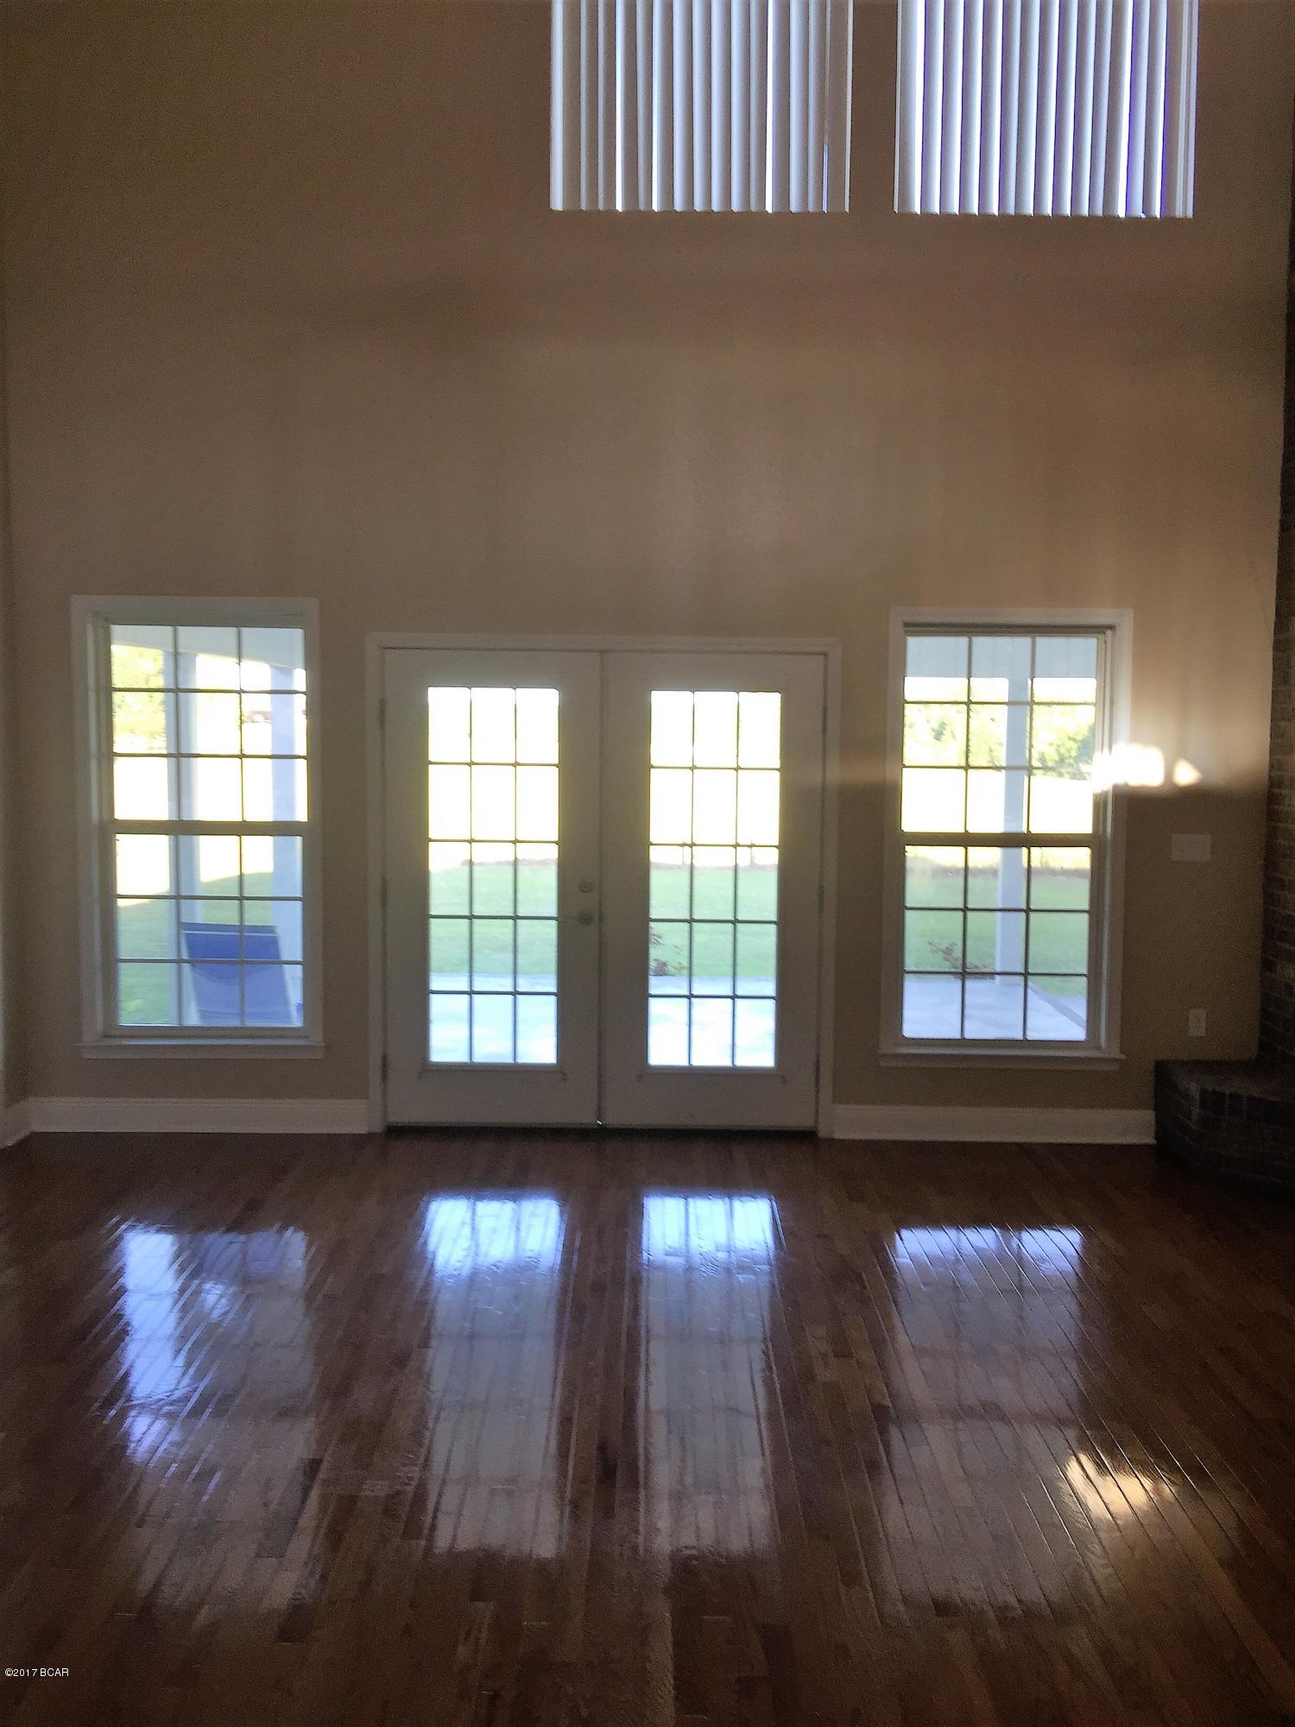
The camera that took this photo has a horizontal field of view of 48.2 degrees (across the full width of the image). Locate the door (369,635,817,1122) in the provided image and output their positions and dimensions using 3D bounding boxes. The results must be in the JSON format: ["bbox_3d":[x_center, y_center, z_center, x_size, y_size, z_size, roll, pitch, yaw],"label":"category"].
[{"bbox_3d":[-0.186,0.131,6.149,1.860,2.050,0.080,1,4,0],"label":"door"}]

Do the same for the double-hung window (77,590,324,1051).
[{"bbox_3d":[-1.894,-0.153,6.145,1.030,1.920,0.100,1,4,0],"label":"double-hung window"}]

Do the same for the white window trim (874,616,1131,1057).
[{"bbox_3d":[1.514,-0.099,6.125,1.023,1.932,0.100,1,4,0],"label":"white window trim"}]

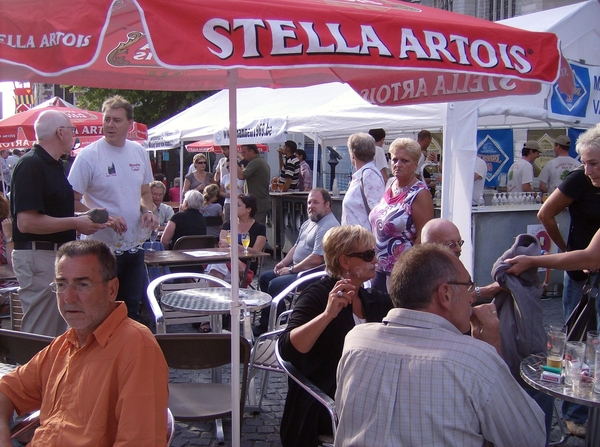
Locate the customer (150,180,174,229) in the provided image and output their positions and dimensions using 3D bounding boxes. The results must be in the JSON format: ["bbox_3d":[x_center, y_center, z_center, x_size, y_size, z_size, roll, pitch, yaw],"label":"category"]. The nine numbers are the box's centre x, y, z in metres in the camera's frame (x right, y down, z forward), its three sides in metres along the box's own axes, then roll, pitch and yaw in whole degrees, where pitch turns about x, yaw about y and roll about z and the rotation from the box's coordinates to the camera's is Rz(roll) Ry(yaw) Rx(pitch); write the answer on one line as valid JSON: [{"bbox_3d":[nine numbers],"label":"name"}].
[{"bbox_3d":[-1.511,0.204,6.696,0.500,1.270,0.750,-1,5,-9],"label":"customer"}]

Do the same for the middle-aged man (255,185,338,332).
[{"bbox_3d":[0.004,0.339,5.560,0.920,1.280,0.600,-4,7,-34],"label":"middle-aged man"}]

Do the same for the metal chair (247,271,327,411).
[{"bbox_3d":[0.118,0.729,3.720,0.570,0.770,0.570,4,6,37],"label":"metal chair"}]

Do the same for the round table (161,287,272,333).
[{"bbox_3d":[-0.459,0.775,3.511,0.608,0.712,0.608,0,5,0],"label":"round table"}]

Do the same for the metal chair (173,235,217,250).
[{"bbox_3d":[-1.090,0.495,6.429,0.460,0.800,0.480,-1,6,-11],"label":"metal chair"}]

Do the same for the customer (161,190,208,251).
[{"bbox_3d":[-1.191,0.275,6.200,0.500,1.220,0.750,-3,6,-30],"label":"customer"}]

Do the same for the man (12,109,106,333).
[{"bbox_3d":[-1.342,0.290,3.445,0.480,1.790,0.480,-1,6,-11],"label":"man"}]

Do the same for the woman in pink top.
[{"bbox_3d":[0.636,0.306,3.898,0.470,1.670,0.330,4,7,37],"label":"woman in pink top"}]

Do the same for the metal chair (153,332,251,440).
[{"bbox_3d":[-0.449,0.841,2.896,0.450,0.800,0.480,0,6,0],"label":"metal chair"}]

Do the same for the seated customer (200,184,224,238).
[{"bbox_3d":[-1.097,0.144,7.801,0.460,1.230,0.780,1,6,9],"label":"seated customer"}]

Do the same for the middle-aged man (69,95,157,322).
[{"bbox_3d":[-1.061,0.241,3.540,0.530,1.870,0.380,-2,6,-23],"label":"middle-aged man"}]

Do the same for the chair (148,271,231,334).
[{"bbox_3d":[-0.622,0.730,3.741,0.580,0.760,0.570,-3,6,-28],"label":"chair"}]

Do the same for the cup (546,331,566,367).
[{"bbox_3d":[0.951,0.466,2.314,0.071,0.126,0.071,0,5,0],"label":"cup"}]

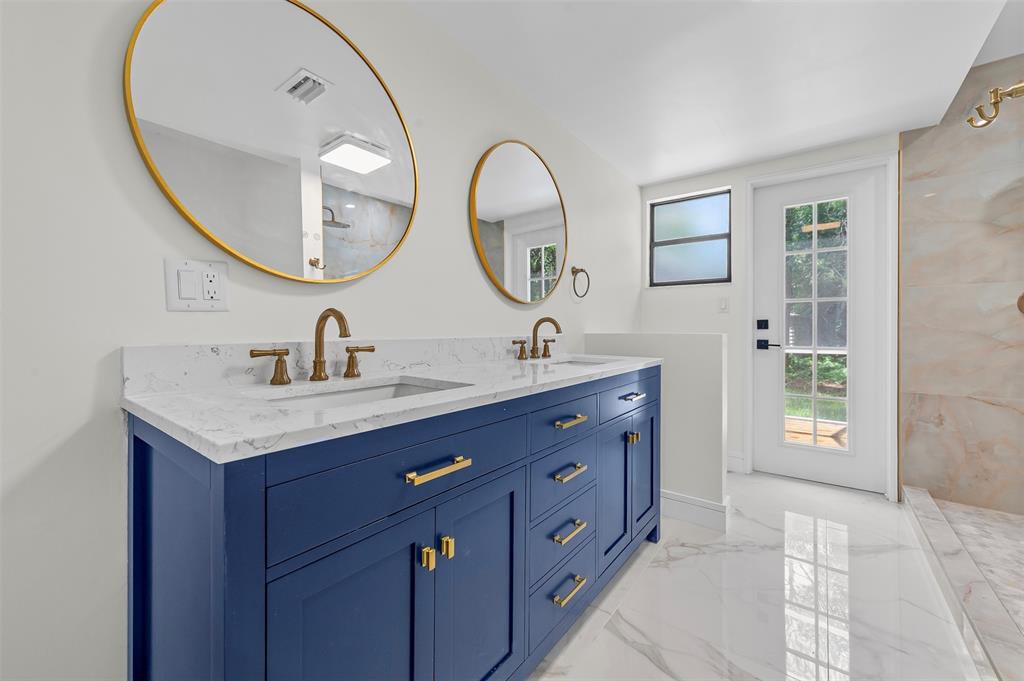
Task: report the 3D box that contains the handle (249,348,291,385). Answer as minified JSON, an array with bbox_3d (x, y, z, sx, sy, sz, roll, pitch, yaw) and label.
[{"bbox_3d":[-0.609,0.069,1.010,0.054,0.091,0.095,1,1,37],"label":"handle"}]

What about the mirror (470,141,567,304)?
[{"bbox_3d":[0.065,-0.565,1.958,0.027,0.766,0.766,1,1,37],"label":"mirror"}]

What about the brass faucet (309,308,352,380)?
[{"bbox_3d":[-0.486,0.013,1.069,0.178,0.199,0.053,1,1,37],"label":"brass faucet"}]

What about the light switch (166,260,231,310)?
[{"bbox_3d":[-0.736,-0.128,0.933,0.009,0.118,0.119,1,1,37],"label":"light switch"}]

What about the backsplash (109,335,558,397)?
[{"bbox_3d":[-0.269,0.056,1.541,0.021,0.105,1.788,1,1,37],"label":"backsplash"}]

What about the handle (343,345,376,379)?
[{"bbox_3d":[-0.450,0.061,1.182,0.047,0.088,0.095,2,2,45],"label":"handle"}]

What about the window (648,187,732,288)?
[{"bbox_3d":[1.390,-0.780,3.132,0.590,0.679,0.060,1,1,37],"label":"window"}]

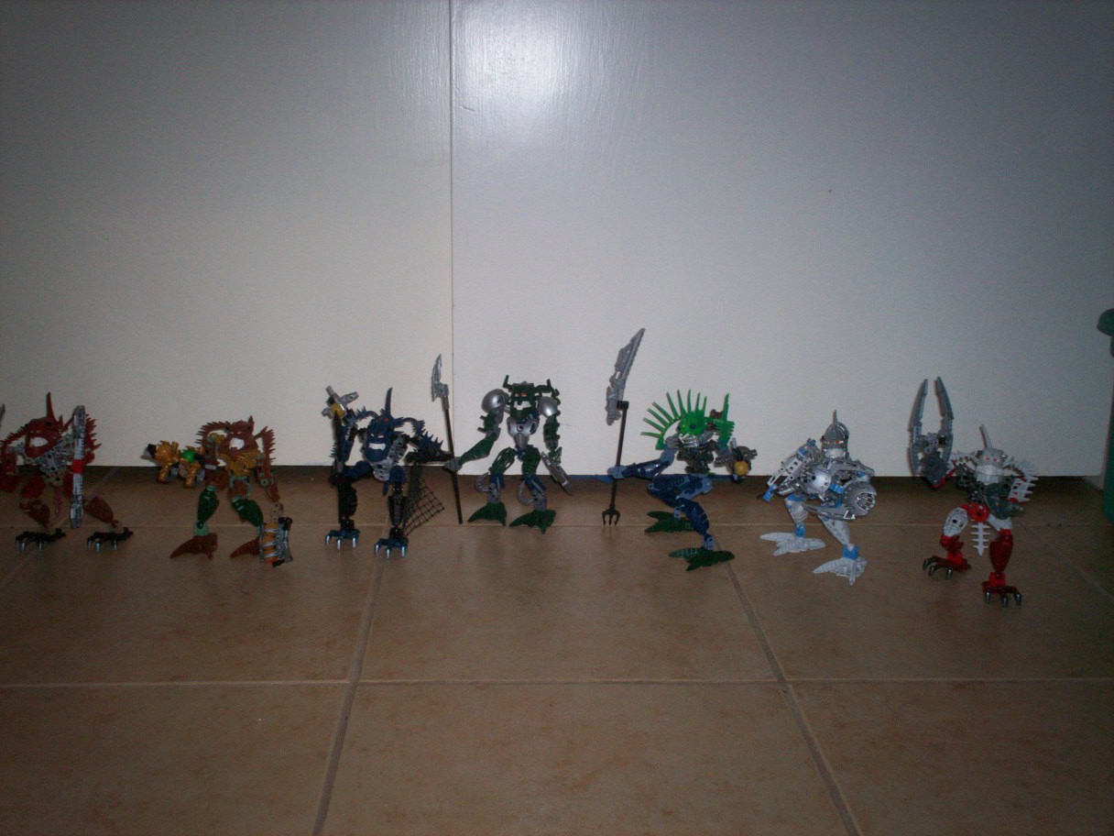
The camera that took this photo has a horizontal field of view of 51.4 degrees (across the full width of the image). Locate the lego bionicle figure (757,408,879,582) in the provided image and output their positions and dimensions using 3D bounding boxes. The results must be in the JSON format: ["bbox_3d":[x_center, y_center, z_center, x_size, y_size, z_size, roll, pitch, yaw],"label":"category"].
[{"bbox_3d":[0.291,0.077,1.290,0.082,0.173,0.105,13,20,35],"label":"lego bionicle figure"}]

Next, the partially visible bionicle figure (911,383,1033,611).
[{"bbox_3d":[0.441,0.069,1.228,0.100,0.229,0.105,8,18,24],"label":"partially visible bionicle figure"}]

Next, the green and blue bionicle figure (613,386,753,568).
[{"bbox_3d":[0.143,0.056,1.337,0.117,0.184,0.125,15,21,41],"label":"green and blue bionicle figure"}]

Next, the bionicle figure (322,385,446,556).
[{"bbox_3d":[-0.192,0.056,1.310,0.117,0.187,0.090,4,16,10],"label":"bionicle figure"}]

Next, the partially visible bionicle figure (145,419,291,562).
[{"bbox_3d":[-0.373,0.073,1.295,0.124,0.155,0.100,3,16,8],"label":"partially visible bionicle figure"}]

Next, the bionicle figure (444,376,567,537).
[{"bbox_3d":[-0.060,0.038,1.389,0.139,0.181,0.085,4,16,10],"label":"bionicle figure"}]

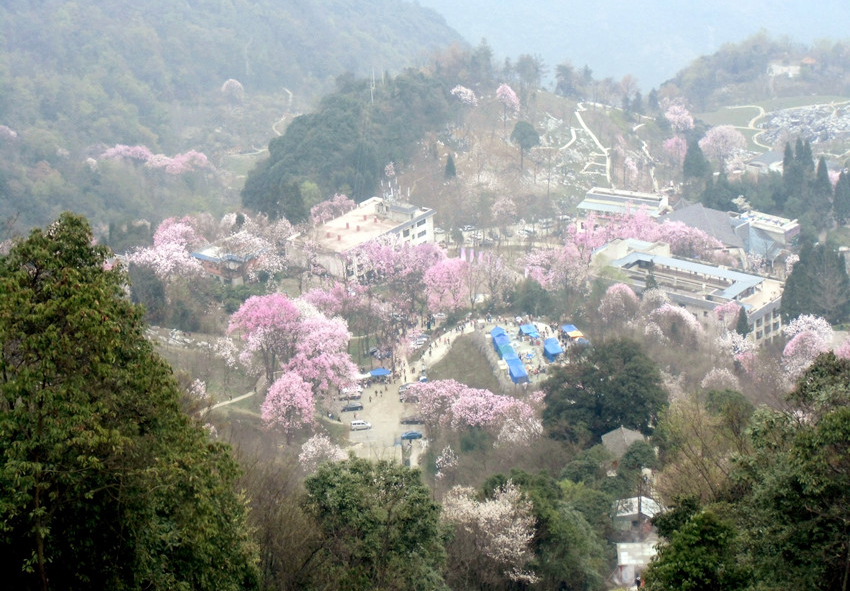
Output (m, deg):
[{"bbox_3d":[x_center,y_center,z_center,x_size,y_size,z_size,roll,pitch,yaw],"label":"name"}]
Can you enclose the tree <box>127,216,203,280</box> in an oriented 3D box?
[{"bbox_3d":[-72.520,-12.860,590.000,21.800,18.810,20.710,0,20,0],"label":"tree"}]

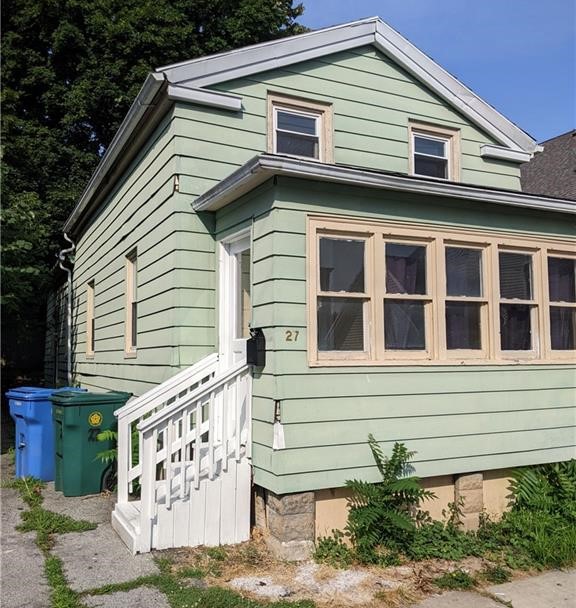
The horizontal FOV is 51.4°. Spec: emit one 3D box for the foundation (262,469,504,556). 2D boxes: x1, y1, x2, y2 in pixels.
[{"bbox_3d":[0.986,1.841,5.561,2.564,0.536,0.450,2,-5,-26],"label":"foundation"}]

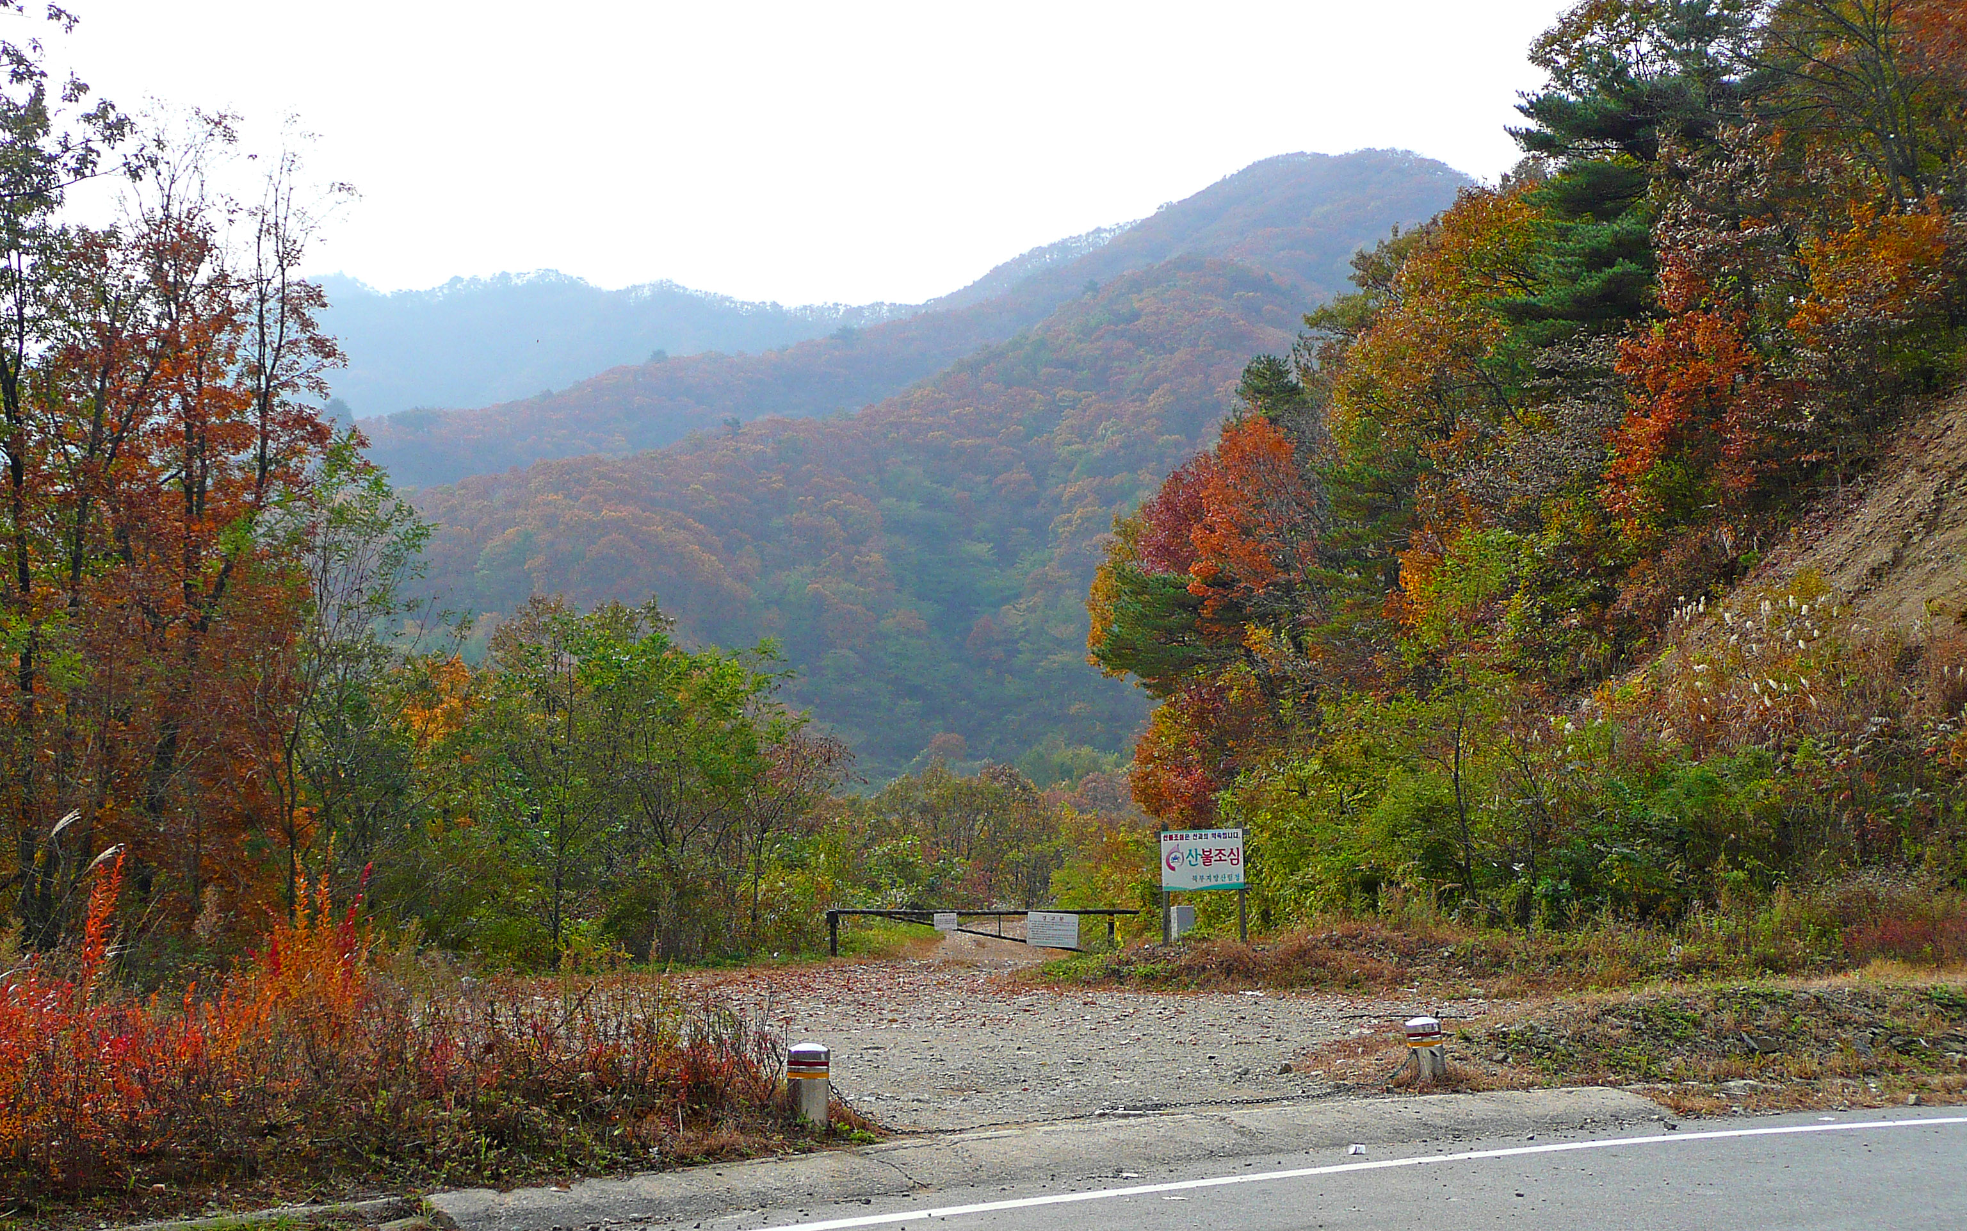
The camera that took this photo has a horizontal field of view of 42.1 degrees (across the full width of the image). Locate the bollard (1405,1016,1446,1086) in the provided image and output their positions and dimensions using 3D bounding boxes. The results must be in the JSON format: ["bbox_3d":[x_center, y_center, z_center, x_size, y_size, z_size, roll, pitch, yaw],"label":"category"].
[{"bbox_3d":[2.555,2.505,14.700,0.205,0.385,0.205,-6,-5,9],"label":"bollard"}]

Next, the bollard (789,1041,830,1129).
[{"bbox_3d":[-0.855,2.295,12.500,0.205,0.415,0.205,0,-4,-4],"label":"bollard"}]

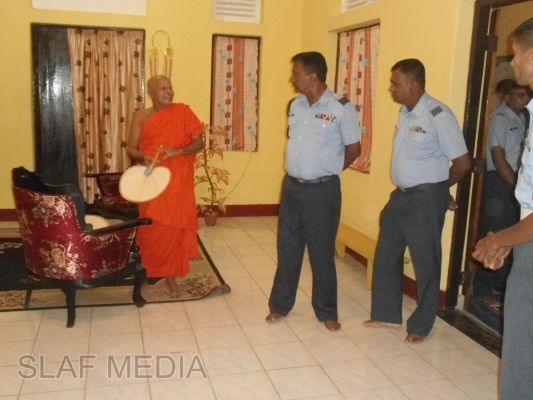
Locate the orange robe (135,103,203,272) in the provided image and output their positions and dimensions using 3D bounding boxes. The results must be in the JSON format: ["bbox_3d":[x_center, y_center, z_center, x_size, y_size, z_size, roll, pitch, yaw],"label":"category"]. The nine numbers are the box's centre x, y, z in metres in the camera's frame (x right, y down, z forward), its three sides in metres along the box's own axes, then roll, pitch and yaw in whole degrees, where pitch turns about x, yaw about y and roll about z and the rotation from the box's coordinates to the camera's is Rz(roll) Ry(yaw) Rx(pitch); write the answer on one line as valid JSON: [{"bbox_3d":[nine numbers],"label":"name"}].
[{"bbox_3d":[-0.715,-0.091,4.108,0.470,1.250,0.360,-1,11,-13],"label":"orange robe"}]

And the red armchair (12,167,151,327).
[{"bbox_3d":[-1.250,0.244,3.775,0.680,0.970,0.740,10,13,38],"label":"red armchair"}]

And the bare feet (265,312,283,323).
[{"bbox_3d":[0.066,0.738,3.762,0.100,0.085,0.200,11,14,40],"label":"bare feet"}]

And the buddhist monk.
[{"bbox_3d":[-0.739,-0.106,4.106,0.540,1.560,0.400,-1,11,-13],"label":"buddhist monk"}]

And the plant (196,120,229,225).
[{"bbox_3d":[-0.610,-0.275,6.252,0.370,1.120,0.360,-1,11,-15],"label":"plant"}]

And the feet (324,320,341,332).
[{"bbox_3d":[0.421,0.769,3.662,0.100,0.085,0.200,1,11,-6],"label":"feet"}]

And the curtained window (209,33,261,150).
[{"bbox_3d":[-0.350,-1.200,6.512,0.550,1.300,0.100,-1,11,-15],"label":"curtained window"}]

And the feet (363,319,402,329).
[{"bbox_3d":[0.756,0.774,3.718,0.250,0.080,0.100,2,11,1],"label":"feet"}]

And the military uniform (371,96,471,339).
[{"bbox_3d":[0.929,0.101,3.482,0.370,1.430,0.490,-7,14,-39],"label":"military uniform"}]

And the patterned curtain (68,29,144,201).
[{"bbox_3d":[-1.708,-0.820,6.202,0.770,1.980,0.110,-1,11,-14],"label":"patterned curtain"}]

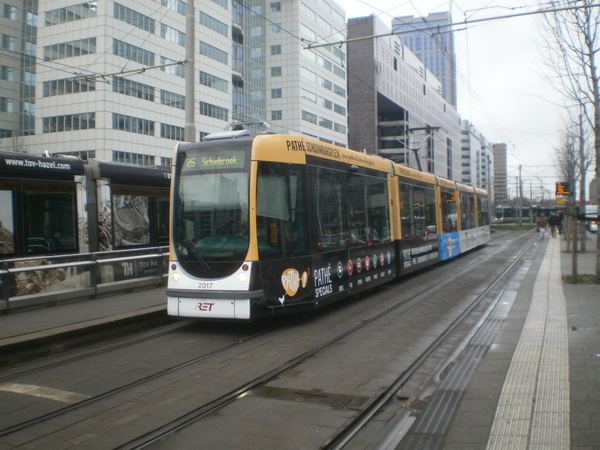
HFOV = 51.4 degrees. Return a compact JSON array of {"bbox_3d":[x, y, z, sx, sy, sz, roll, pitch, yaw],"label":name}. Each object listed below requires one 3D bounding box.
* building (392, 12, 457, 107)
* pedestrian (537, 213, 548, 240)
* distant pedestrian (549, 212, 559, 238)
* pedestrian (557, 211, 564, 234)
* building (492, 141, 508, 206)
[{"bbox_3d":[84.740,-71.182,418.365,39.000,130.000,26.000,0,1,23],"label":"building"},{"bbox_3d":[16.148,0.083,41.500,0.620,1.720,0.420,0,1,23],"label":"pedestrian"},{"bbox_3d":[17.103,0.057,42.000,0.600,1.740,0.420,0,1,23],"label":"distant pedestrian"},{"bbox_3d":[19.031,-0.186,45.500,0.580,1.780,0.400,0,1,23],"label":"pedestrian"},{"bbox_3d":[165.798,-38.021,521.593,15.000,59.000,20.000,0,1,23],"label":"building"}]

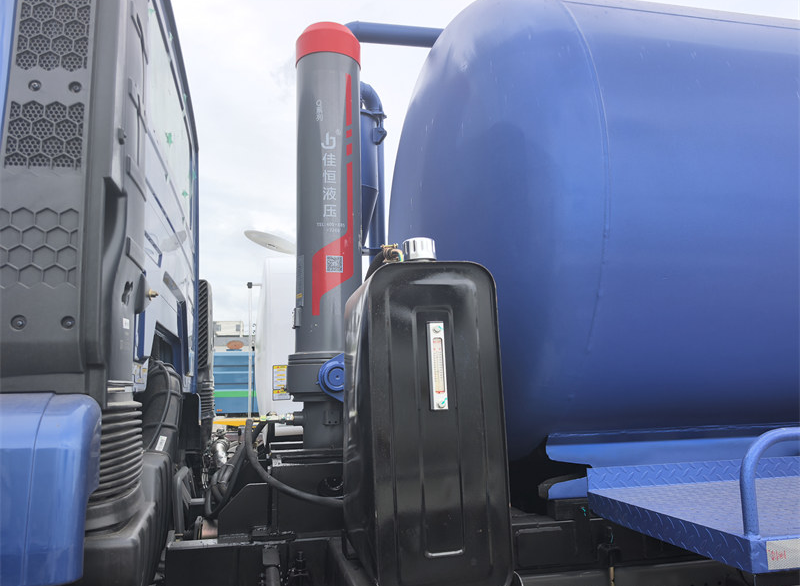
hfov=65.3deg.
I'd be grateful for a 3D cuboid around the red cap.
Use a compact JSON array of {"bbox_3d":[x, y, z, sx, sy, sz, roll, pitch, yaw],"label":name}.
[{"bbox_3d":[-0.280,-0.959,2.458,0.249,0.167,0.249,-1,-9,0],"label":"red cap"}]

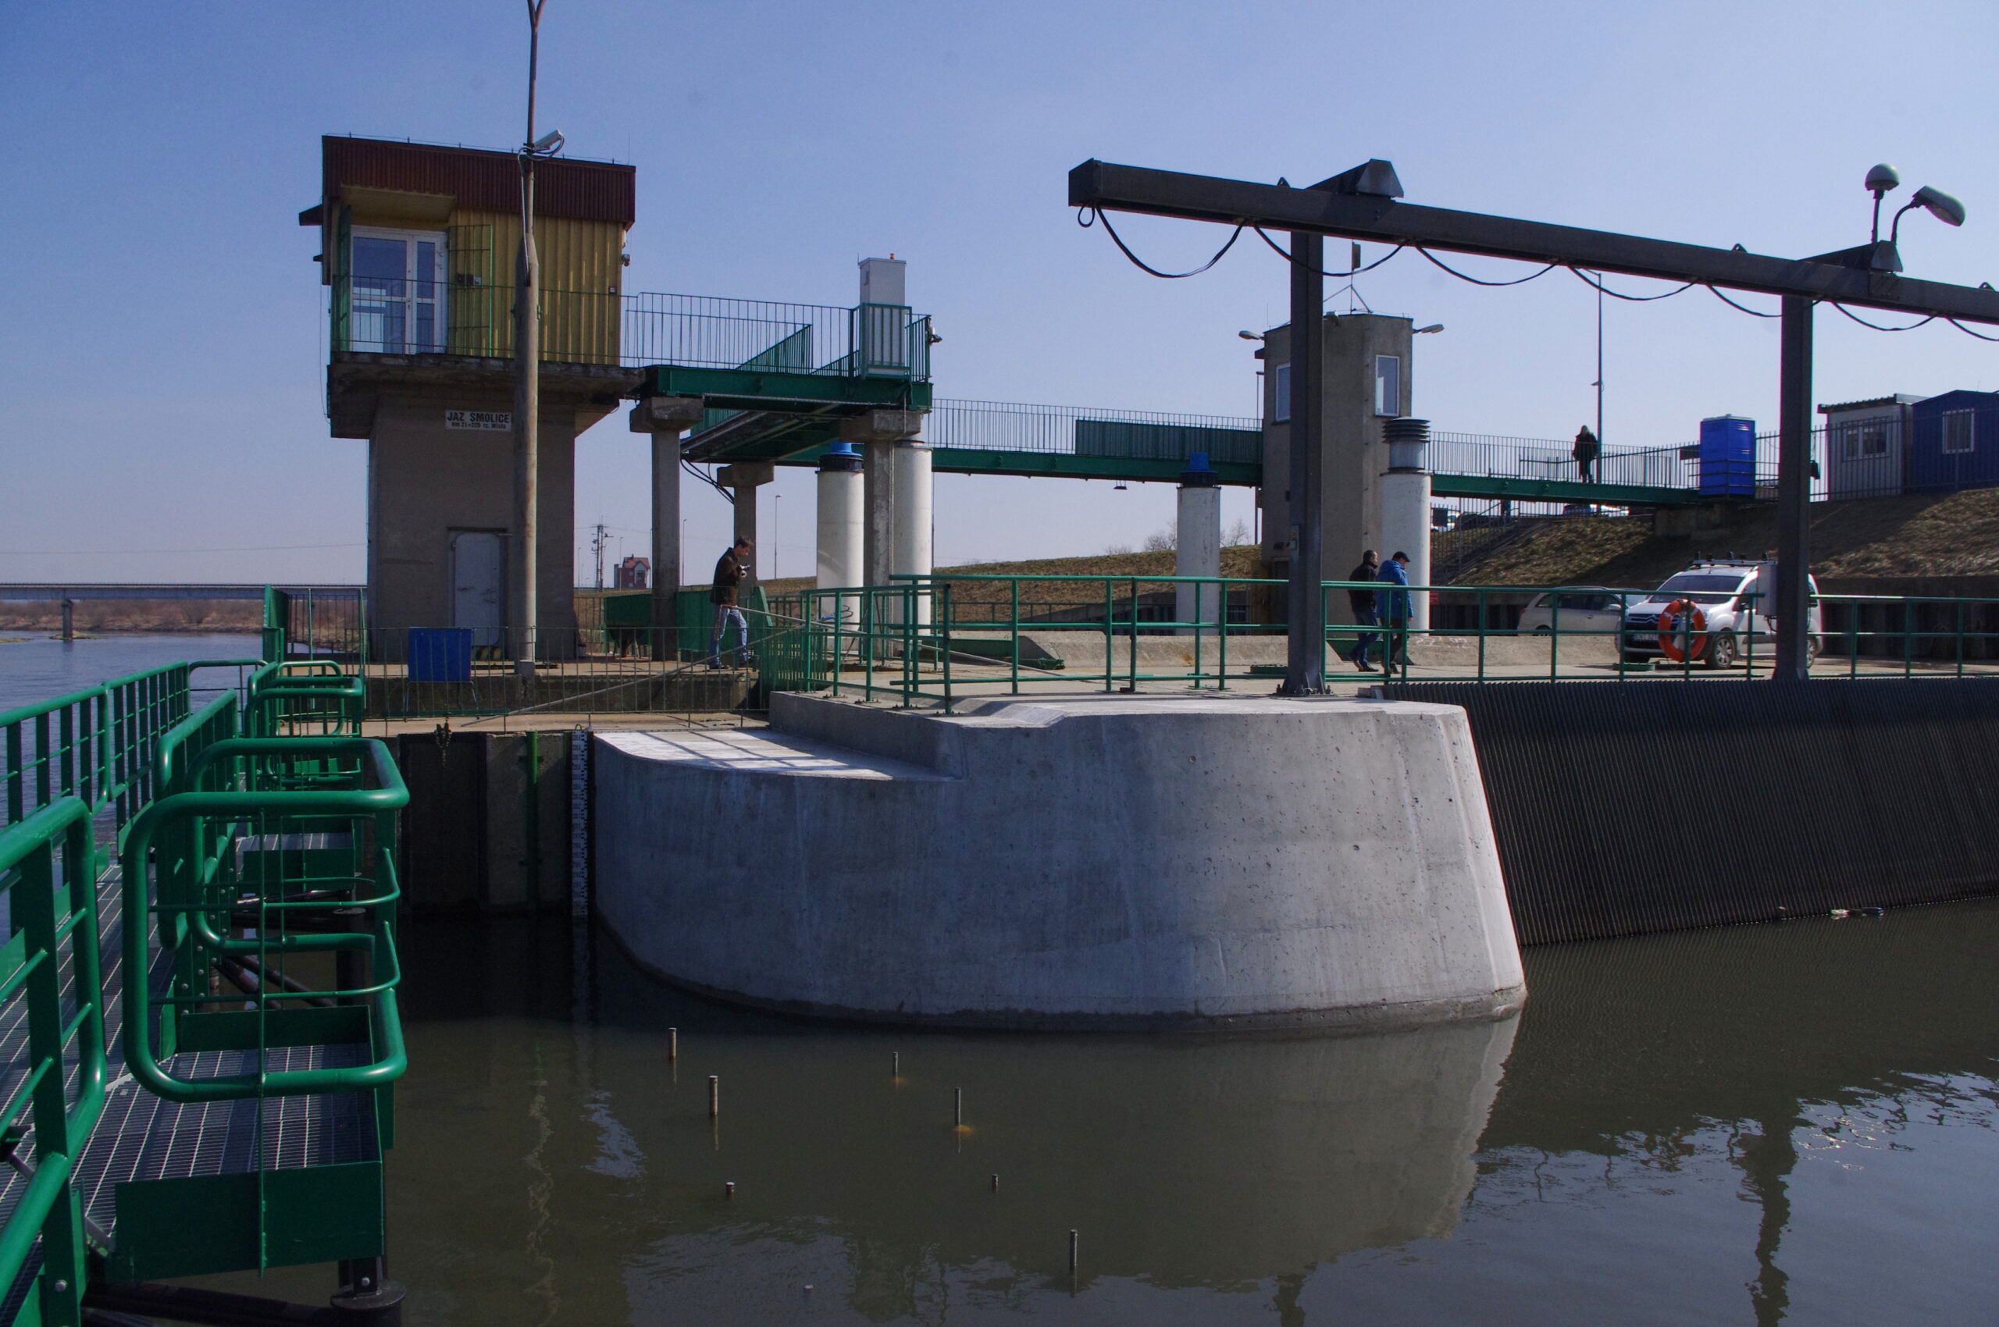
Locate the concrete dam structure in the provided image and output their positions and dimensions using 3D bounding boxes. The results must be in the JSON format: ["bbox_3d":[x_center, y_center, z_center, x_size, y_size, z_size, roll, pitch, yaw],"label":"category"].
[{"bbox_3d":[0.100,1.461,13.600,6.600,2.400,6.000,0,2,-22],"label":"concrete dam structure"}]

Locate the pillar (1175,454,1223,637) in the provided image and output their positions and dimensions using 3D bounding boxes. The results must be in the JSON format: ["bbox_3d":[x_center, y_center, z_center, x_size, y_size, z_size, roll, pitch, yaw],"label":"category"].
[{"bbox_3d":[4.624,-2.659,34.537,1.020,4.430,1.020,0,2,0],"label":"pillar"}]

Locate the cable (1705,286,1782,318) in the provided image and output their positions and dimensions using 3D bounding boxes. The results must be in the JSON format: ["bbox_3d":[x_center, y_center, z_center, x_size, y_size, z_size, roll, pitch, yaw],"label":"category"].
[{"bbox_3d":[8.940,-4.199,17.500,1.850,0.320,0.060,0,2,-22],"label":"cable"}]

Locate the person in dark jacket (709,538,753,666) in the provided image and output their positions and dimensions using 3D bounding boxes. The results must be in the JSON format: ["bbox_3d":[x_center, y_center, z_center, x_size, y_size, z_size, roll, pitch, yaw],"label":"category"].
[{"bbox_3d":[-3.565,-0.787,19.886,0.600,1.720,0.500,0,2,-8],"label":"person in dark jacket"}]

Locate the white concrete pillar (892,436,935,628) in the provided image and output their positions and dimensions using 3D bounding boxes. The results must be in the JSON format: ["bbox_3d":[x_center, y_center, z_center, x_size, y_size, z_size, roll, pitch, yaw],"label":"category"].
[{"bbox_3d":[-1.642,-2.171,26.849,0.970,3.780,0.970,0,2,0],"label":"white concrete pillar"}]

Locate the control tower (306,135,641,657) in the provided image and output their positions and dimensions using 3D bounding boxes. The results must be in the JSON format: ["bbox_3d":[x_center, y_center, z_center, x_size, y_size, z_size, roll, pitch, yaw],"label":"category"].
[{"bbox_3d":[-8.761,-3.790,24.691,4.500,7.385,6.000,0,2,-23],"label":"control tower"}]

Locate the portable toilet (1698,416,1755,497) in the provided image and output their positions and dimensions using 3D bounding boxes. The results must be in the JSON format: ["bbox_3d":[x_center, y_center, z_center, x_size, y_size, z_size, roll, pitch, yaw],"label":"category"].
[{"bbox_3d":[21.240,-6.000,43.700,1.100,2.330,1.100,0,2,-22],"label":"portable toilet"}]

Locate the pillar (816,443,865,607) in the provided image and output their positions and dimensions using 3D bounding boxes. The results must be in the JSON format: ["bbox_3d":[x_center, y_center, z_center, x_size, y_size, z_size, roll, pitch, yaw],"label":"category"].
[{"bbox_3d":[-3.110,-2.228,29.500,0.960,4.150,0.960,0,2,-22],"label":"pillar"}]

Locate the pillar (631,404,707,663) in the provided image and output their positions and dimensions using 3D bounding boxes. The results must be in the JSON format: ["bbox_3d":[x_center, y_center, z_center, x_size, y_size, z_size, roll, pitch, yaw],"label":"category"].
[{"bbox_3d":[-5.241,-2.078,23.802,0.820,4.055,1.500,0,2,-23],"label":"pillar"}]

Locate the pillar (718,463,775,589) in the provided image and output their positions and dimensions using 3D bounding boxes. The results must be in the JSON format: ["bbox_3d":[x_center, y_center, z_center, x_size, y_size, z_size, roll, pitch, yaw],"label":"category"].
[{"bbox_3d":[-5.700,-2.362,33.598,0.820,4.055,1.500,0,2,-23],"label":"pillar"}]

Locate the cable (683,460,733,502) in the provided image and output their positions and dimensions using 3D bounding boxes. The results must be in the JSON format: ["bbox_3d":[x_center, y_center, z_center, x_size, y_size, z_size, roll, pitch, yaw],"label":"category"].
[{"bbox_3d":[-6.200,-3.880,31.900,1.200,0.930,0.250,0,2,-22],"label":"cable"}]

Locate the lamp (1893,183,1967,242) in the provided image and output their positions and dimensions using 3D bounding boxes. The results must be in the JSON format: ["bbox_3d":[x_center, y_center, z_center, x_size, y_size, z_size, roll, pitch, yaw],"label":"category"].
[{"bbox_3d":[10.204,-4.969,16.312,1.000,0.600,0.350,0,2,-22],"label":"lamp"}]

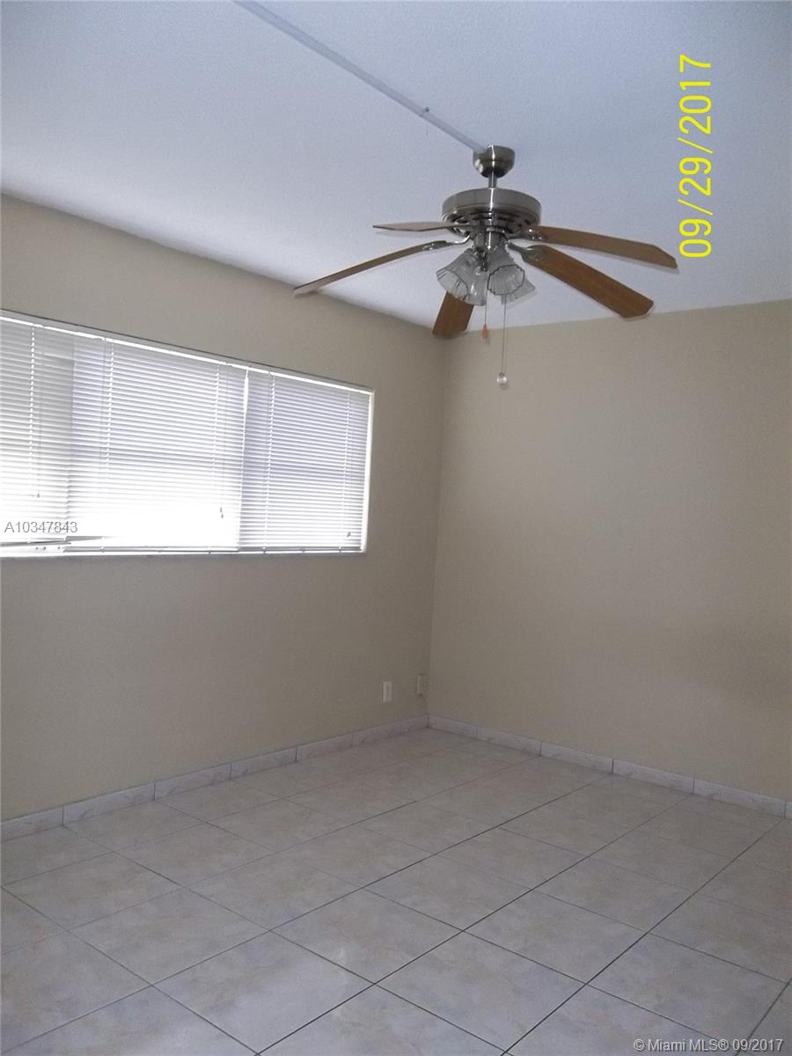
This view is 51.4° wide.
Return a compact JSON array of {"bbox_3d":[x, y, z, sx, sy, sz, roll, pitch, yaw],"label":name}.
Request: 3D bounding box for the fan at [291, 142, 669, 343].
[{"bbox_3d":[0.303,-0.957,2.695,1.240,0.490,1.190,3,0,-8],"label":"fan"}]

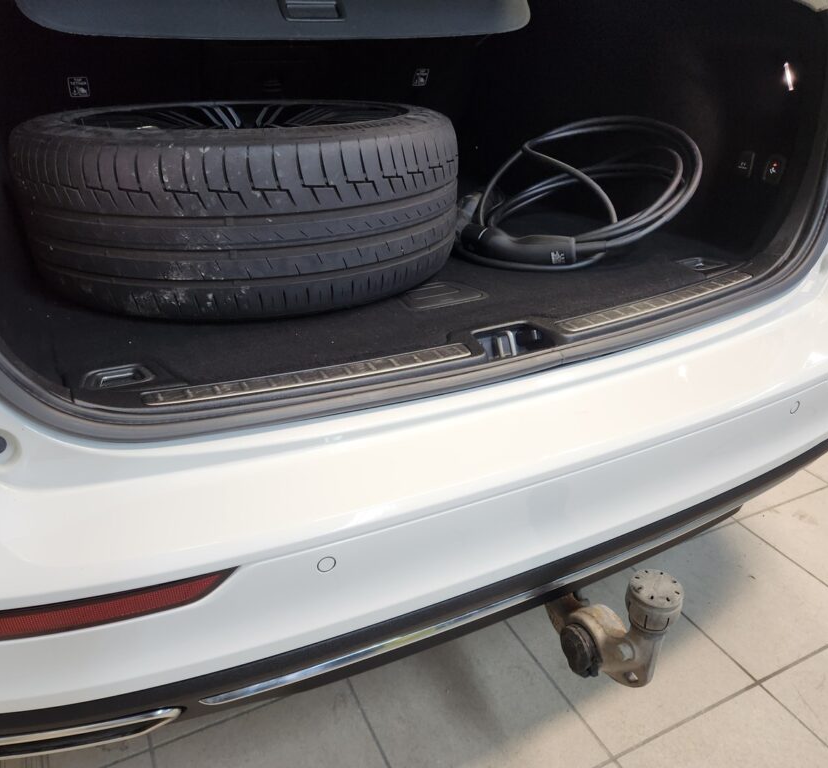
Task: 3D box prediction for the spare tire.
[{"bbox_3d":[-0.265,-0.318,1.114,0.672,0.238,0.672,-12,28,-23],"label":"spare tire"}]

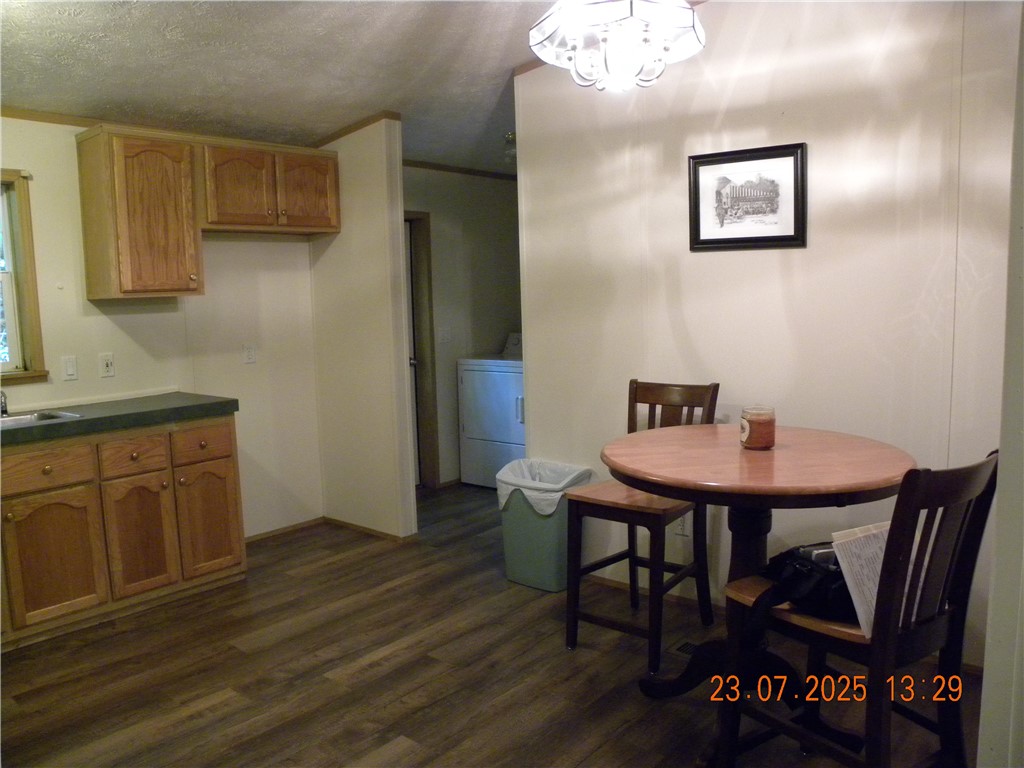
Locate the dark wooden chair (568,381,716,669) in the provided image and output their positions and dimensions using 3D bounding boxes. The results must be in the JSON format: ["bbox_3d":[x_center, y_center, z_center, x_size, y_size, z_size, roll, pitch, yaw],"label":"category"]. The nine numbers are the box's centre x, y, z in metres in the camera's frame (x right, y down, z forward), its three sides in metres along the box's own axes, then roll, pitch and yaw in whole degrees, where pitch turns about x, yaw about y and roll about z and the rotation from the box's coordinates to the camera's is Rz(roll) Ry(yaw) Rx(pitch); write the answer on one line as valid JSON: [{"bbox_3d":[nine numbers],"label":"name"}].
[{"bbox_3d":[0.517,0.524,3.089,0.440,1.020,0.540,3,8,37],"label":"dark wooden chair"}]

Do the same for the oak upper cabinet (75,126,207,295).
[{"bbox_3d":[-1.853,-0.832,3.865,0.320,0.790,0.460,4,9,42],"label":"oak upper cabinet"}]

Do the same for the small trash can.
[{"bbox_3d":[0.153,0.708,3.775,0.380,0.520,0.280,3,8,37],"label":"small trash can"}]

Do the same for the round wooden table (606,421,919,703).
[{"bbox_3d":[0.749,0.647,2.426,0.925,0.910,0.925,-1,6,0],"label":"round wooden table"}]

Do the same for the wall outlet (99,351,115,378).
[{"bbox_3d":[-2.062,-0.094,3.928,0.010,0.116,0.070,4,9,42],"label":"wall outlet"}]

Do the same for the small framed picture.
[{"bbox_3d":[0.959,-0.755,3.158,0.480,0.402,0.025,3,8,34],"label":"small framed picture"}]

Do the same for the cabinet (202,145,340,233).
[{"bbox_3d":[-1.414,-1.070,4.327,0.320,0.445,0.855,4,9,42],"label":"cabinet"}]

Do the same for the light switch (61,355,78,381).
[{"bbox_3d":[-2.178,-0.077,3.803,0.010,0.116,0.070,4,9,42],"label":"light switch"}]

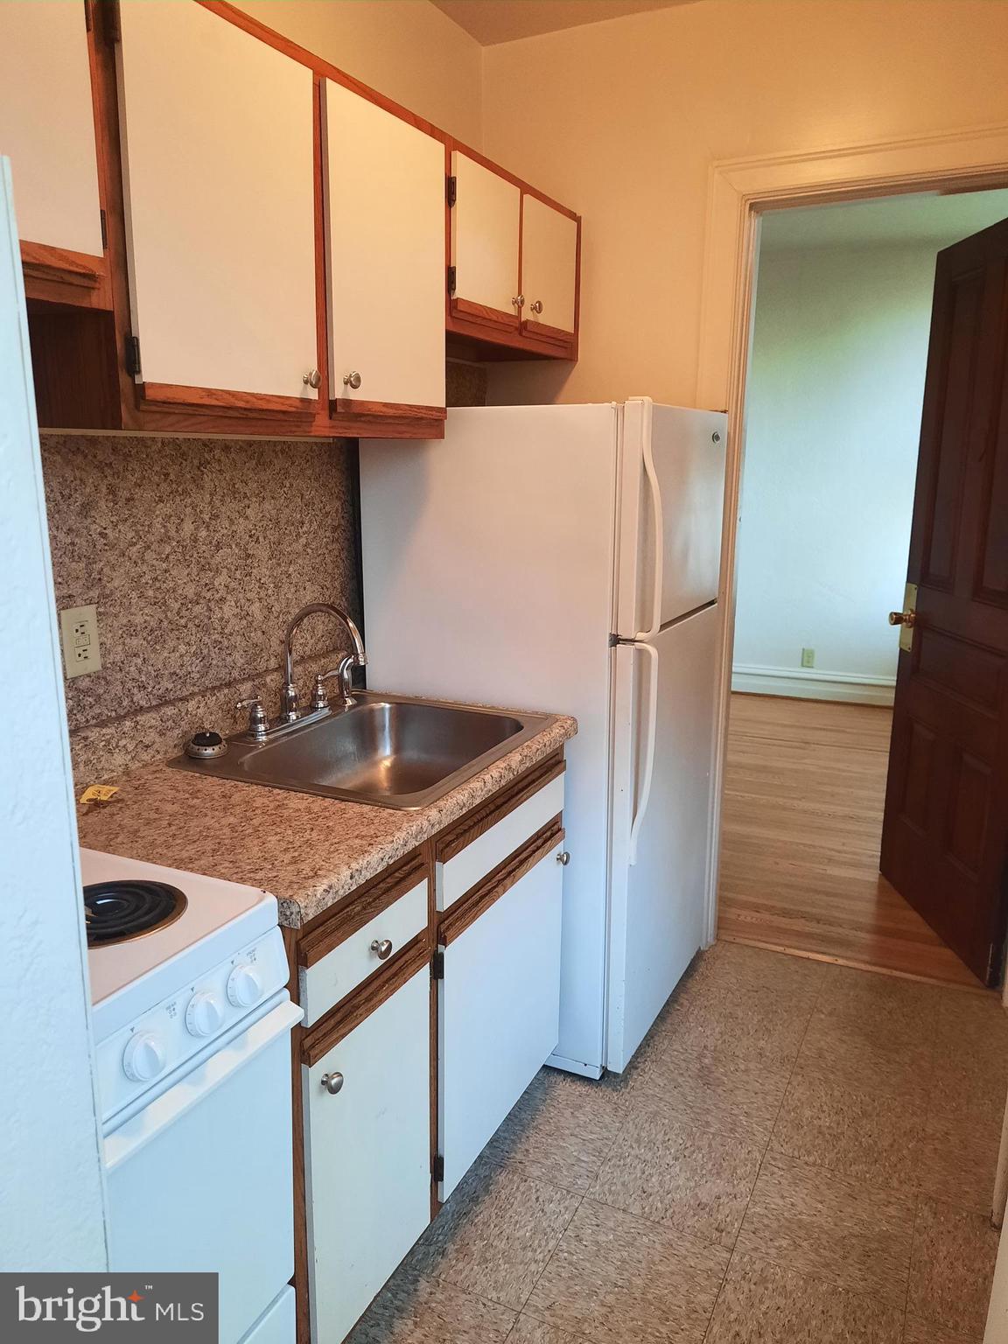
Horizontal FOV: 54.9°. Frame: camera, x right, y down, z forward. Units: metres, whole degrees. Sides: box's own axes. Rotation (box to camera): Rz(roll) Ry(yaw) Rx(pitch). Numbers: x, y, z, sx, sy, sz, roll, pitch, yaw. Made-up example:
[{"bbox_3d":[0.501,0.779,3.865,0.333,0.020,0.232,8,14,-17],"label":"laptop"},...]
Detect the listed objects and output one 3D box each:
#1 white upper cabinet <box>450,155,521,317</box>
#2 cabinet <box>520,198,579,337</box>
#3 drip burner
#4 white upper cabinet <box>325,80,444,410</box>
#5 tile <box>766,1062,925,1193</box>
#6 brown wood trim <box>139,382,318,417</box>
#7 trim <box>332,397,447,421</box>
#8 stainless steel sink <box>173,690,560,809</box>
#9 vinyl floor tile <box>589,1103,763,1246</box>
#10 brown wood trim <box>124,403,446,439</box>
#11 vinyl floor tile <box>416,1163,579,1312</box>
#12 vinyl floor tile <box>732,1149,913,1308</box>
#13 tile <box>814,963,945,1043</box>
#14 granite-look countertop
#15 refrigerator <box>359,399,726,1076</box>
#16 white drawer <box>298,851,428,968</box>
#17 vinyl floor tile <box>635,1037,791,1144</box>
[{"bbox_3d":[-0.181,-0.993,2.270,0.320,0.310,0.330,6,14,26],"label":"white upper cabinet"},{"bbox_3d":[-0.006,-1.057,2.591,0.310,0.303,0.350,6,14,25],"label":"cabinet"},{"bbox_3d":[-0.493,0.305,1.209,0.191,0.030,0.191,6,14,26],"label":"drip burner"},{"bbox_3d":[-0.221,-0.784,1.867,0.025,0.532,0.405,6,14,25],"label":"white upper cabinet"},{"bbox_3d":[0.781,1.030,2.195,0.305,0.008,0.305,6,14,25],"label":"tile"},{"bbox_3d":[-0.421,-0.426,1.538,0.022,0.037,0.405,6,14,26],"label":"brown wood trim"},{"bbox_3d":[-0.220,-0.514,1.908,0.025,0.027,0.415,6,14,25],"label":"trim"},{"bbox_3d":[-0.257,0.223,2.030,0.538,0.180,0.635,6,14,25],"label":"stainless steel sink"},{"bbox_3d":[0.366,1.053,2.039,0.305,0.004,0.305,6,14,26],"label":"vinyl floor tile"},{"bbox_3d":[-0.332,-0.447,1.745,0.025,0.040,0.895,6,14,25],"label":"brown wood trim"},{"bbox_3d":[-0.042,1.083,1.904,0.305,0.004,0.305,6,14,26],"label":"vinyl floor tile"},{"bbox_3d":[0.639,1.082,1.908,0.305,0.004,0.305,6,14,26],"label":"vinyl floor tile"},{"bbox_3d":[1.042,0.906,2.705,0.305,0.004,0.297,6,14,26],"label":"tile"},{"bbox_3d":[-0.332,0.191,1.809,0.635,0.042,0.985,6,14,26],"label":"granite-look countertop"},{"bbox_3d":[0.143,0.115,2.586,0.750,1.590,0.700,6,14,26],"label":"refrigerator"},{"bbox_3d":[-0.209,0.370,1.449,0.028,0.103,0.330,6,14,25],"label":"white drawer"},{"bbox_3d":[0.508,1.000,2.325,0.305,0.008,0.305,6,14,25],"label":"vinyl floor tile"}]

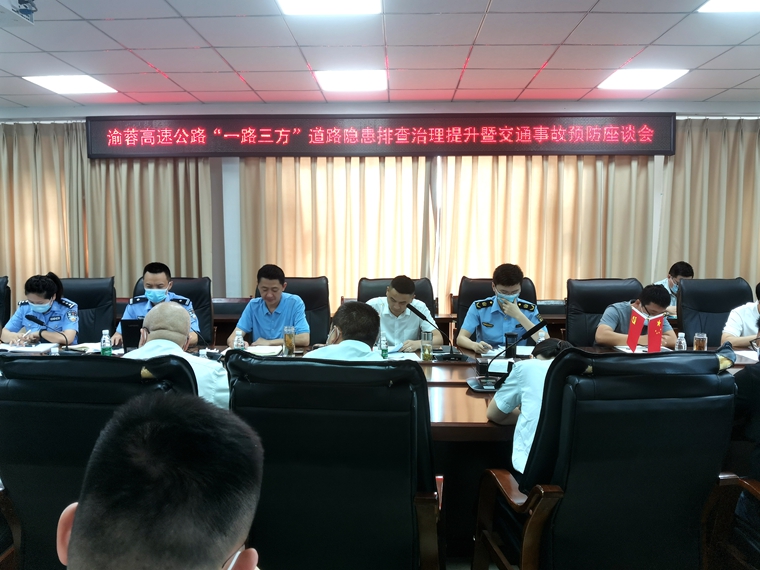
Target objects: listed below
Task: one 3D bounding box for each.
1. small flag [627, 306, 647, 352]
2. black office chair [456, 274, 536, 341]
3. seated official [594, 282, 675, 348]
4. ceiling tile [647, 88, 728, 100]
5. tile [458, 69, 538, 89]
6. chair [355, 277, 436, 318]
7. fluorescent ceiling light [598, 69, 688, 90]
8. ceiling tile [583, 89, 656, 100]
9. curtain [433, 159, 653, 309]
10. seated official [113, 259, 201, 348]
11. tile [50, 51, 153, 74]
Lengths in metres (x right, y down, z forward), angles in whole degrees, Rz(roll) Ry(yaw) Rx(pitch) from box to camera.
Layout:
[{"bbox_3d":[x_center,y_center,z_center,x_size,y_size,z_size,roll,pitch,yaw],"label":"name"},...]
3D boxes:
[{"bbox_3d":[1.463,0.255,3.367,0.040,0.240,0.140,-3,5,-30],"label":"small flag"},{"bbox_3d":[0.863,0.519,4.119,0.670,1.112,0.700,0,5,2],"label":"black office chair"},{"bbox_3d":[1.657,0.568,3.920,0.550,1.160,0.680,0,4,2],"label":"seated official"},{"bbox_3d":[2.783,-1.748,5.386,0.600,0.025,0.480,0,4,2],"label":"ceiling tile"},{"bbox_3d":[0.967,-1.714,4.911,0.600,0.025,0.600,0,4,2],"label":"tile"},{"bbox_3d":[0.117,0.520,4.143,0.670,1.107,0.700,0,5,2],"label":"chair"},{"bbox_3d":[2.167,-1.718,4.873,0.600,0.040,0.600,0,4,2],"label":"fluorescent ceiling light"},{"bbox_3d":[2.207,-1.762,5.474,0.600,0.020,0.498,0,5,2],"label":"ceiling tile"},{"bbox_3d":[1.660,-0.357,5.929,2.187,2.511,0.140,0,5,2],"label":"curtain"},{"bbox_3d":[-1.512,0.497,4.049,0.570,1.280,0.750,0,4,2],"label":"seated official"},{"bbox_3d":[-2.047,-1.680,4.460,0.600,0.020,0.600,0,4,2],"label":"tile"}]

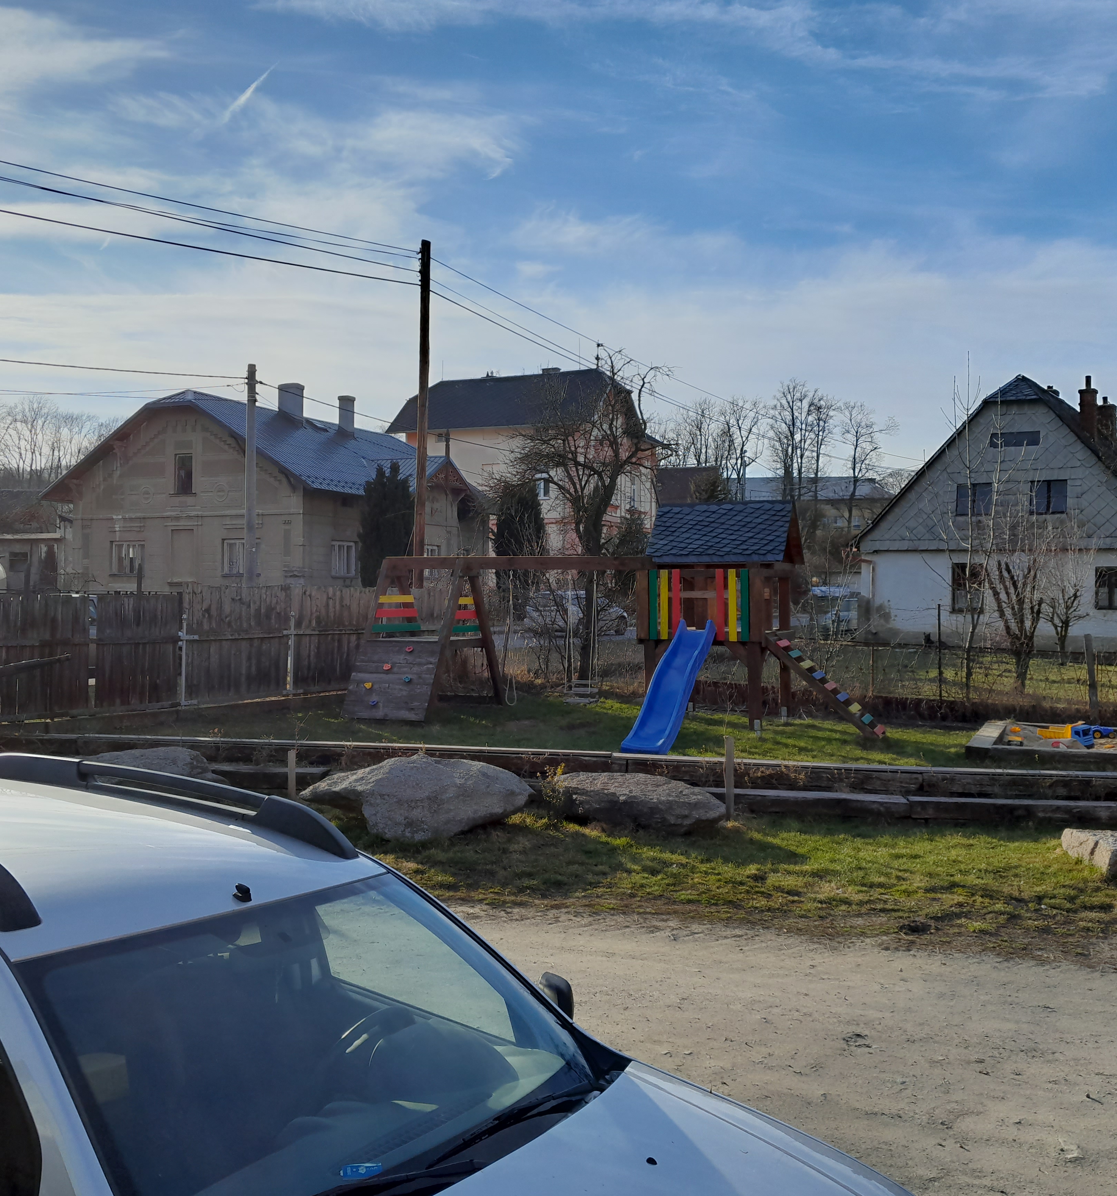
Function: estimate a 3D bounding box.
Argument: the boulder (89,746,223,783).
[{"bbox_3d":[-4.100,1.798,12.200,1.450,0.600,0.900,1,0,14],"label":"boulder"}]

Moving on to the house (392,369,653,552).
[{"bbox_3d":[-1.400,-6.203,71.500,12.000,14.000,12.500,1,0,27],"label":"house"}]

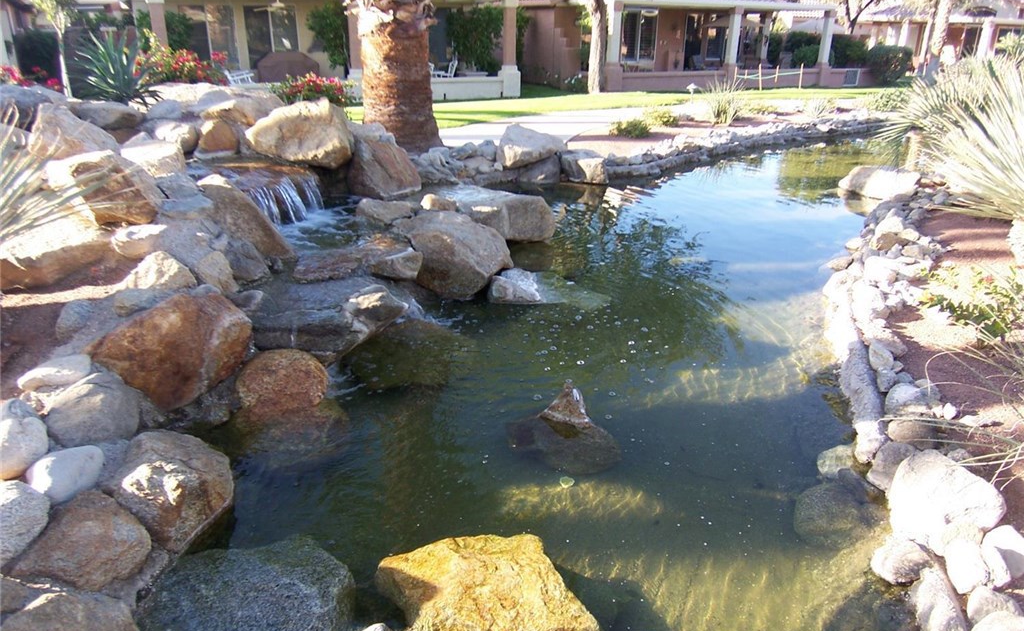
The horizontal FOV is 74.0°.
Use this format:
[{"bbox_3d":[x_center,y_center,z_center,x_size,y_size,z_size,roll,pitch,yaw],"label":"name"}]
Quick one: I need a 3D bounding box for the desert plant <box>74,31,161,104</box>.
[{"bbox_3d":[-5.290,-3.348,9.200,1.080,0.980,1.020,-11,23,-27],"label":"desert plant"}]

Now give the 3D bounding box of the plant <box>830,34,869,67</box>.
[{"bbox_3d":[12.081,-9.131,24.345,1.400,1.500,1.400,0,21,0],"label":"plant"}]

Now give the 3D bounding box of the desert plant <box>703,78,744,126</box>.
[{"bbox_3d":[4.221,-4.271,13.600,0.840,0.920,0.820,6,21,15],"label":"desert plant"}]

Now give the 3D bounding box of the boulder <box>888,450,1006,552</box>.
[{"bbox_3d":[1.690,0.679,2.639,0.400,0.340,0.360,7,22,19],"label":"boulder"}]

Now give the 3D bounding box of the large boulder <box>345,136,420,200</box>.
[{"bbox_3d":[-1.339,-1.581,7.200,0.840,0.600,0.680,-4,21,-9],"label":"large boulder"}]

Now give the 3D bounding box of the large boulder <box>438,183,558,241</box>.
[{"bbox_3d":[-0.141,-1.062,7.091,1.100,0.500,0.800,-5,22,-14],"label":"large boulder"}]

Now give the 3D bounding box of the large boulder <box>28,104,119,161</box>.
[{"bbox_3d":[-3.378,-1.422,5.238,0.580,0.450,0.470,12,24,28],"label":"large boulder"}]

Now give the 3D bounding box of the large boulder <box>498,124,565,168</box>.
[{"bbox_3d":[0.264,-2.299,9.250,0.893,0.566,0.600,1,21,1],"label":"large boulder"}]

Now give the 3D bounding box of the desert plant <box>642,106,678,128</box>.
[{"bbox_3d":[2.837,-3.786,13.000,0.668,0.390,0.650,5,21,11],"label":"desert plant"}]

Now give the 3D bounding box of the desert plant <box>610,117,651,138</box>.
[{"bbox_3d":[2.037,-3.235,11.700,0.675,0.347,0.650,4,21,9],"label":"desert plant"}]

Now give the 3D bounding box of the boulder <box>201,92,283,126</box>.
[{"bbox_3d":[-3.138,-2.346,7.900,0.950,0.450,0.750,-7,22,-19],"label":"boulder"}]

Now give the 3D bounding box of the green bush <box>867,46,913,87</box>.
[{"bbox_3d":[14.307,-9.478,25.800,1.469,1.489,1.500,11,23,25],"label":"green bush"}]

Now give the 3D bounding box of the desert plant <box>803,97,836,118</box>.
[{"bbox_3d":[7.050,-4.772,15.600,0.702,0.471,0.700,9,23,22],"label":"desert plant"}]

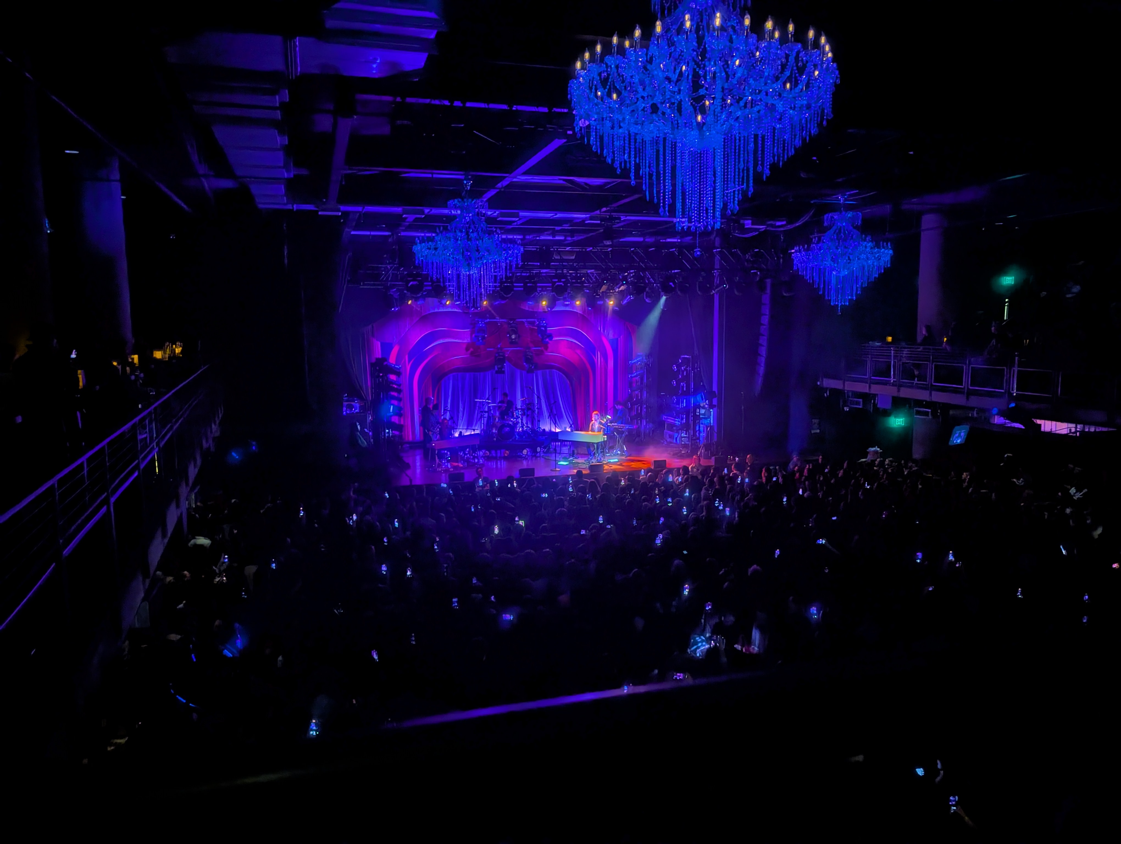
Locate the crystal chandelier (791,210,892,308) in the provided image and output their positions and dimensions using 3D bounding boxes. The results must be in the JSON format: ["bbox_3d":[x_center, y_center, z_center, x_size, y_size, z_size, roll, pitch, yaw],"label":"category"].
[{"bbox_3d":[6.201,-3.544,17.117,2.100,2.150,2.100,-2,7,-15],"label":"crystal chandelier"}]

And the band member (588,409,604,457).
[{"bbox_3d":[0.924,0.404,21.886,0.520,1.330,0.650,-2,7,-15],"label":"band member"}]

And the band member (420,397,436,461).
[{"bbox_3d":[-3.756,0.205,21.890,0.450,1.800,0.520,4,8,34],"label":"band member"}]

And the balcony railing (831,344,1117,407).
[{"bbox_3d":[9.446,-1.281,19.207,0.150,1.150,9.600,-2,7,-15],"label":"balcony railing"}]

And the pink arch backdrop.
[{"bbox_3d":[-1.732,-1.755,26.302,9.200,4.600,1.000,-2,7,-15],"label":"pink arch backdrop"}]

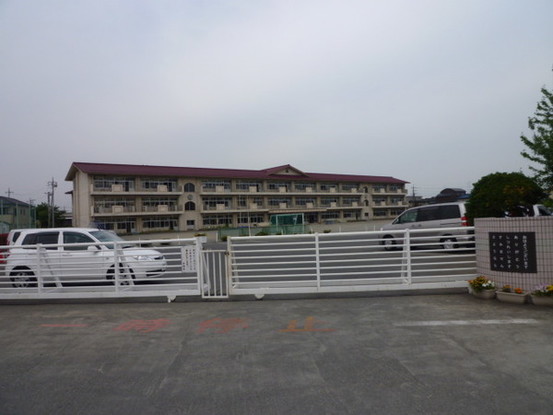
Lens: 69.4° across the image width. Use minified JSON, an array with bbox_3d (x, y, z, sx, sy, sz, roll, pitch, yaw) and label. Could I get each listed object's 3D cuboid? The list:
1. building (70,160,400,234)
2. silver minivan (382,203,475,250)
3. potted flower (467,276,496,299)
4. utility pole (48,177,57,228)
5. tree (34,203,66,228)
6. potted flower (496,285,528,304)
[{"bbox_3d":[-0.532,-2.743,102.555,91.600,14.550,14.000,-1,-2,-35],"label":"building"},{"bbox_3d":[6.488,0.863,16.927,1.730,1.880,4.700,-1,-2,-33],"label":"silver minivan"},{"bbox_3d":[3.578,1.390,6.963,0.450,0.360,0.400,-3,-2,27],"label":"potted flower"},{"bbox_3d":[-44.821,-0.162,80.074,1.500,11.710,0.800,-2,-1,0],"label":"utility pole"},{"bbox_3d":[-48.641,2.432,86.015,6.100,7.130,5.600,-2,-1,0],"label":"tree"},{"bbox_3d":[3.853,1.407,6.509,0.270,0.280,0.440,-1,-2,-38],"label":"potted flower"}]

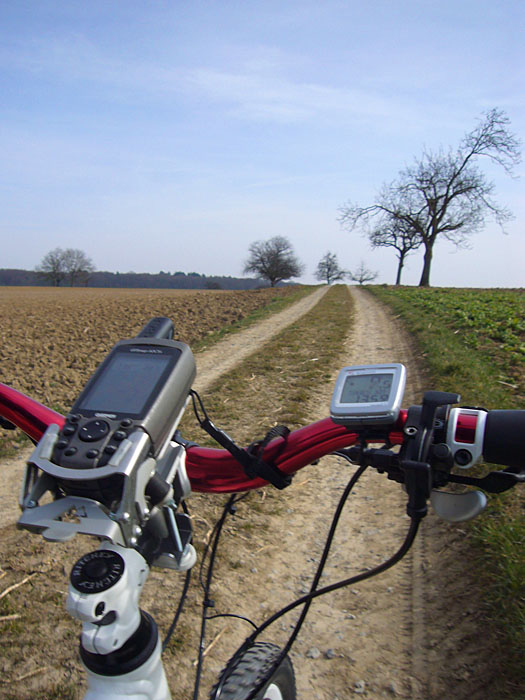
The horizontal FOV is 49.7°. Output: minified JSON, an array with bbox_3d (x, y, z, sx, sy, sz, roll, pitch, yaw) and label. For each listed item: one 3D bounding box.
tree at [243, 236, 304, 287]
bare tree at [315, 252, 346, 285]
[{"bbox_3d":[1.418,-11.346,73.000,7.800,6.600,7.600,0,7,0],"label":"tree"},{"bbox_3d":[11.130,-13.161,92.000,5.400,5.500,5.400,0,7,0],"label":"bare tree"}]

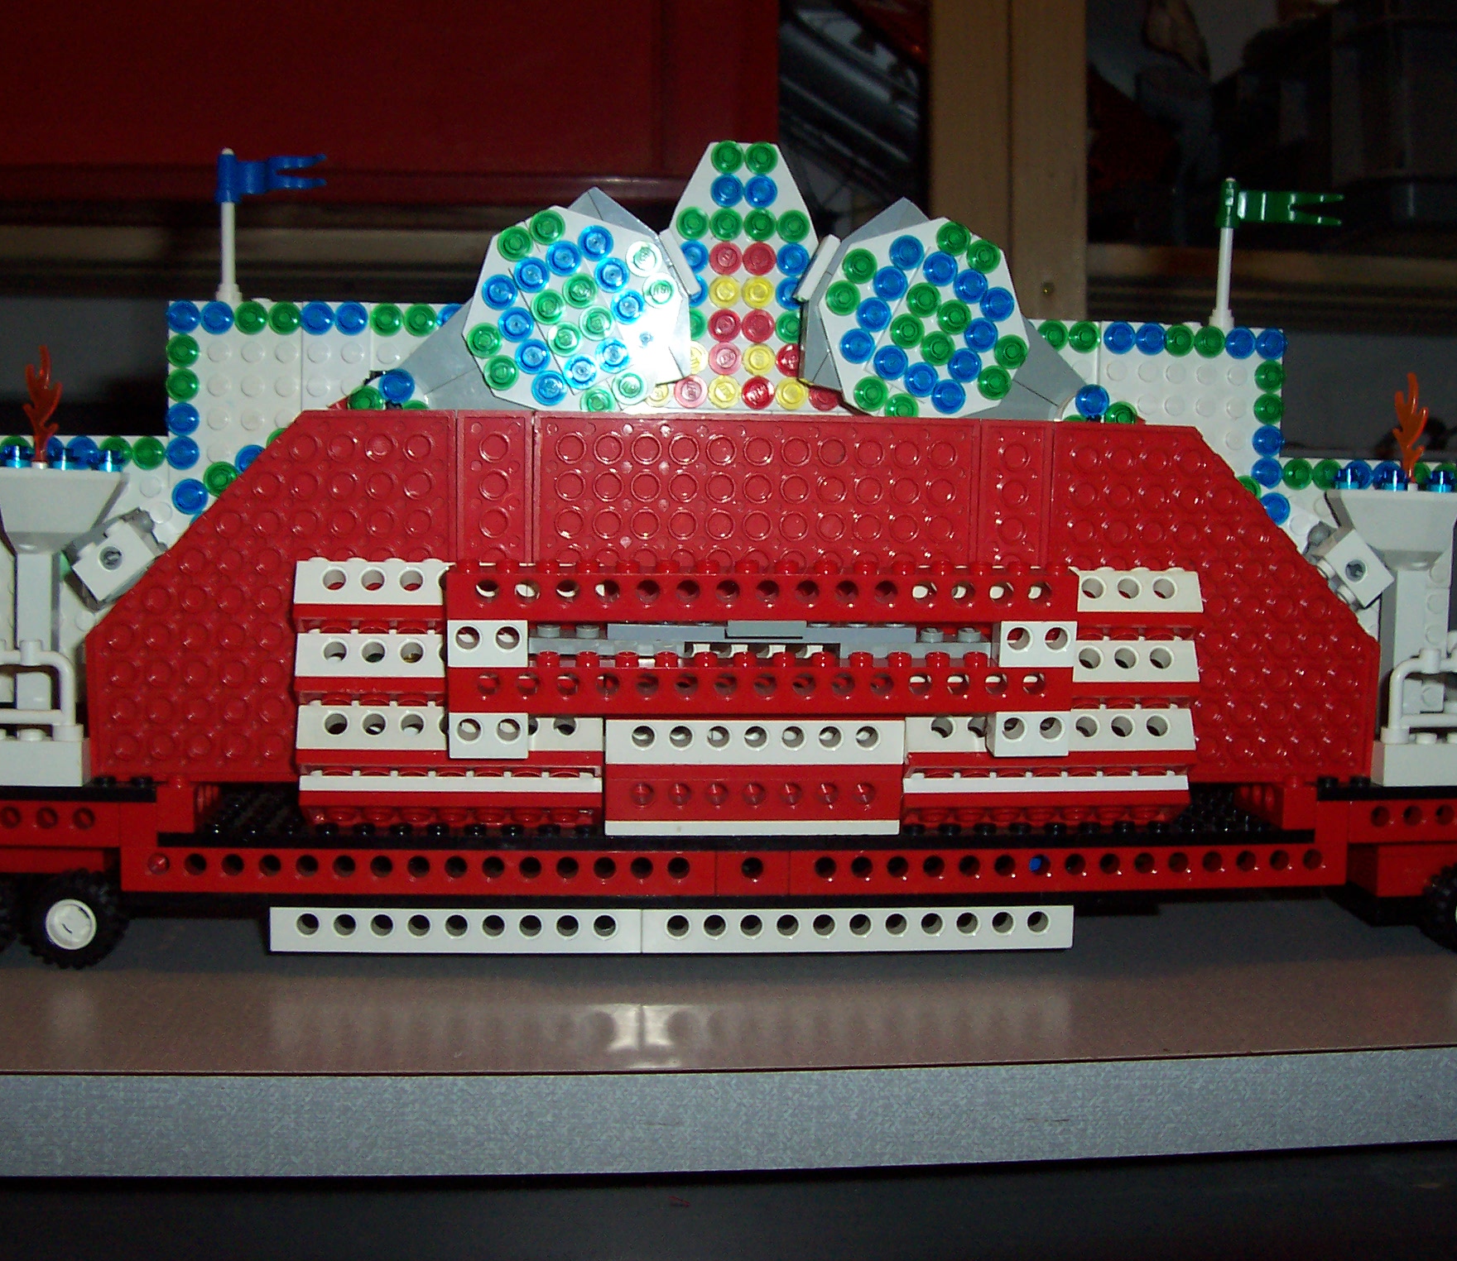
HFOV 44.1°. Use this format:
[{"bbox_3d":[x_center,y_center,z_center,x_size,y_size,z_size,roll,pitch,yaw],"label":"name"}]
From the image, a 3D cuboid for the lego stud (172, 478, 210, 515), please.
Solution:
[{"bbox_3d":[-0.118,-0.029,0.396,0.008,0.008,0.005,0,6,-5],"label":"lego stud"}]

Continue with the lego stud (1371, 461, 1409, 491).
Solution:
[{"bbox_3d":[0.162,-0.037,0.440,0.008,0.005,0.008,0,4,-5],"label":"lego stud"}]

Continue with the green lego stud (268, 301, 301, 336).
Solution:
[{"bbox_3d":[-0.104,-0.073,0.422,0.008,0.008,0.005,0,6,-5],"label":"green lego stud"}]

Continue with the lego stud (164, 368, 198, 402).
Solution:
[{"bbox_3d":[-0.128,-0.057,0.422,0.008,0.008,0.005,0,5,-5],"label":"lego stud"}]

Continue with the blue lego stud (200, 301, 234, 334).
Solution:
[{"bbox_3d":[-0.120,-0.073,0.422,0.008,0.008,0.005,1,4,-5],"label":"blue lego stud"}]

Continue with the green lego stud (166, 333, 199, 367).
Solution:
[{"bbox_3d":[-0.127,-0.065,0.421,0.008,0.008,0.005,0,4,-5],"label":"green lego stud"}]

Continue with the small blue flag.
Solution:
[{"bbox_3d":[-0.107,-0.107,0.421,0.033,0.012,0.006,4,7,25],"label":"small blue flag"}]

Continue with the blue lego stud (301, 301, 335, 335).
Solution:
[{"bbox_3d":[-0.097,-0.074,0.426,0.008,0.008,0.005,0,4,-5],"label":"blue lego stud"}]

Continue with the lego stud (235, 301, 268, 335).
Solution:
[{"bbox_3d":[-0.113,-0.074,0.425,0.008,0.008,0.005,0,4,-5],"label":"lego stud"}]

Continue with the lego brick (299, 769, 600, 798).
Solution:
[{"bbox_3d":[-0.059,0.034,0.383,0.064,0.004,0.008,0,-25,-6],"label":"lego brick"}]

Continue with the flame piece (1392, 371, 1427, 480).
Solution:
[{"bbox_3d":[0.159,-0.047,0.420,0.009,0.027,0.004,0,6,-5],"label":"flame piece"}]

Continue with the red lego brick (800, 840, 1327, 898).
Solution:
[{"bbox_3d":[0.076,0.052,0.402,0.128,0.011,0.008,1,4,-5],"label":"red lego brick"}]

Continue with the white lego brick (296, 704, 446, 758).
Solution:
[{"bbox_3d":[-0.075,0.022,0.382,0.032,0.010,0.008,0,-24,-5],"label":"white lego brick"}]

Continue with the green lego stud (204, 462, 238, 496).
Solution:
[{"bbox_3d":[-0.111,-0.033,0.393,0.008,0.008,0.005,0,5,-5],"label":"green lego stud"}]

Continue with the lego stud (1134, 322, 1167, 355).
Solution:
[{"bbox_3d":[0.103,-0.071,0.439,0.008,0.008,0.005,0,6,-5],"label":"lego stud"}]

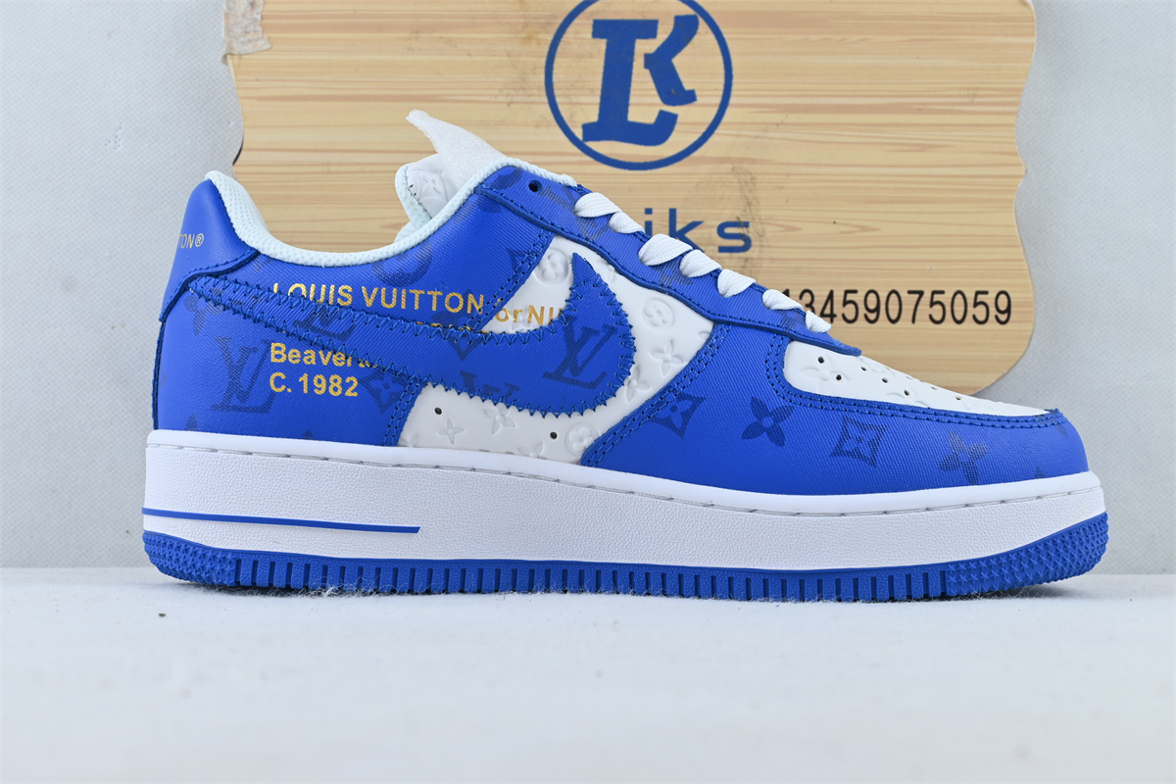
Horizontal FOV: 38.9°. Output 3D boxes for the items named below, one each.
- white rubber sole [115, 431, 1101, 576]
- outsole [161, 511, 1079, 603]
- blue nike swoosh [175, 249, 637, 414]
[{"bbox_3d":[0.011,0.033,0.521,0.293,0.039,0.107,0,-2,2],"label":"white rubber sole"},{"bbox_3d":[0.011,0.049,0.521,0.295,0.024,0.109,0,-2,2],"label":"outsole"},{"bbox_3d":[-0.052,-0.017,0.488,0.131,0.048,0.018,0,-2,3],"label":"blue nike swoosh"}]

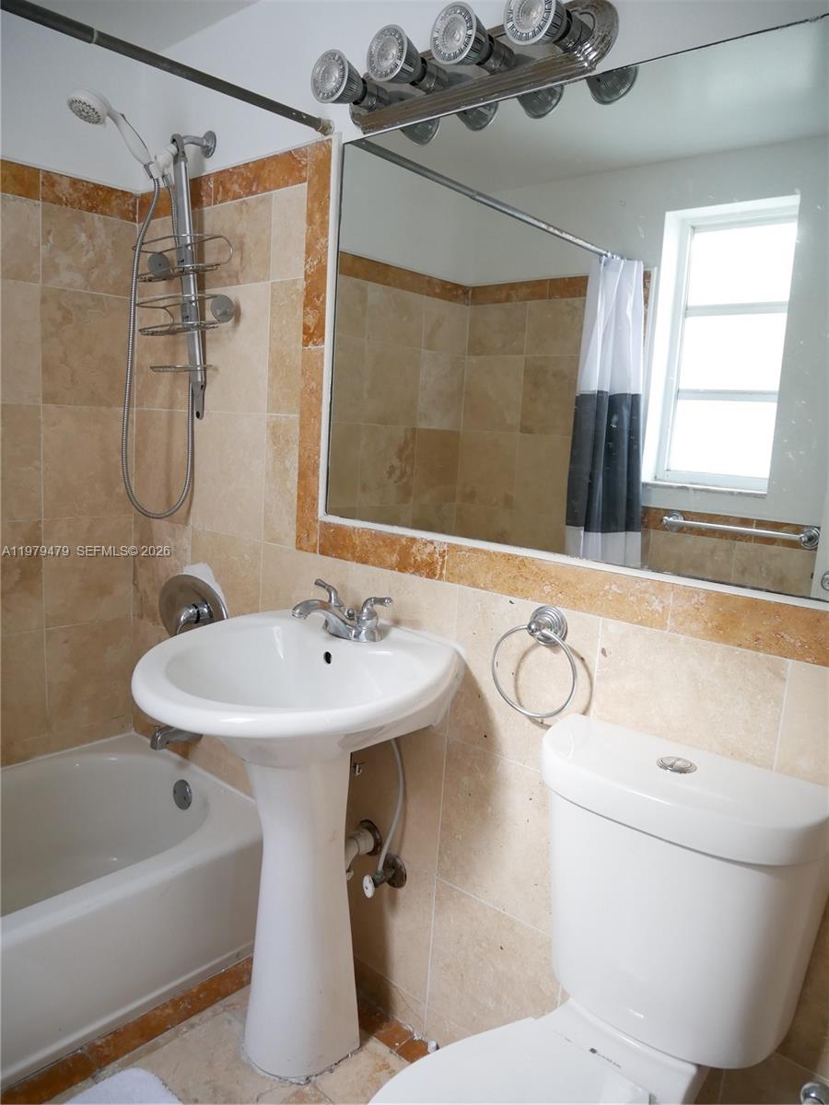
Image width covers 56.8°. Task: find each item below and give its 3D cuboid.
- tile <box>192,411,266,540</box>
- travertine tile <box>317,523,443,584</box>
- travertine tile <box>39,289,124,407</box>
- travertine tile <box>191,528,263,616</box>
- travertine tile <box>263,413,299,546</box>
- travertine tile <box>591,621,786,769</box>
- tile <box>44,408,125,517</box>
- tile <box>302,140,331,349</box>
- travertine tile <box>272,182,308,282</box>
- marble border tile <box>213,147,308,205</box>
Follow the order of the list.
[{"bbox_3d":[-0.474,-0.198,1.955,0.312,0.309,0.012,11,12,40],"label":"tile"},{"bbox_3d":[-0.073,-0.007,1.641,0.374,0.076,0.012,11,12,39],"label":"travertine tile"},{"bbox_3d":[-0.897,-0.554,2.114,0.252,0.306,0.012,-5,13,-44],"label":"travertine tile"},{"bbox_3d":[-0.496,0.107,2.016,0.304,0.307,0.010,11,11,40],"label":"travertine tile"},{"bbox_3d":[-0.316,-0.170,1.832,0.117,0.306,0.012,11,12,39],"label":"travertine tile"},{"bbox_3d":[0.424,0.284,1.224,0.300,0.309,0.012,11,12,40],"label":"travertine tile"},{"bbox_3d":[-0.916,-0.255,2.163,0.010,0.309,0.261,11,11,40],"label":"tile"},{"bbox_3d":[-0.209,-0.673,1.688,0.076,0.431,0.010,11,11,40],"label":"tile"},{"bbox_3d":[-0.283,-0.723,1.746,0.122,0.200,0.010,11,11,40],"label":"travertine tile"},{"bbox_3d":[-0.360,-0.870,1.785,0.356,0.076,0.012,11,12,40],"label":"marble border tile"}]

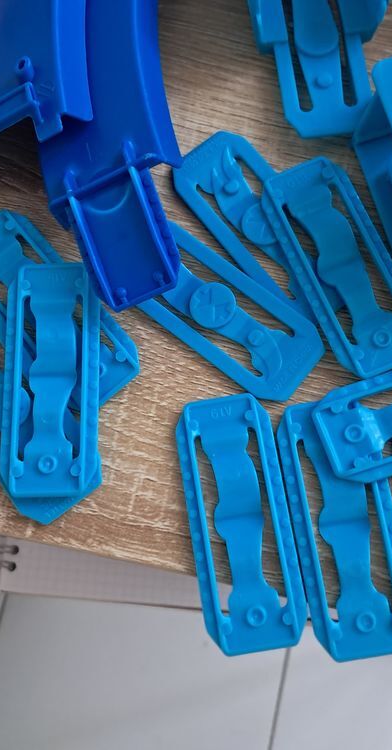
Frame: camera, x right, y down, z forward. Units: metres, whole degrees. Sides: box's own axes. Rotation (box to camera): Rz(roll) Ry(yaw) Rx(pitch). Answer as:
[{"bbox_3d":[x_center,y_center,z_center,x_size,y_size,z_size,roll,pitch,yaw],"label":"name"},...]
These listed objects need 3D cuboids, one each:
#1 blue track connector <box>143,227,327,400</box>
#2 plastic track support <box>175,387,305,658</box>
[{"bbox_3d":[0.005,-0.020,0.231,0.068,0.006,0.027,37,80,13],"label":"blue track connector"},{"bbox_3d":[0.012,0.039,0.212,0.027,0.006,0.068,-10,74,1],"label":"plastic track support"}]

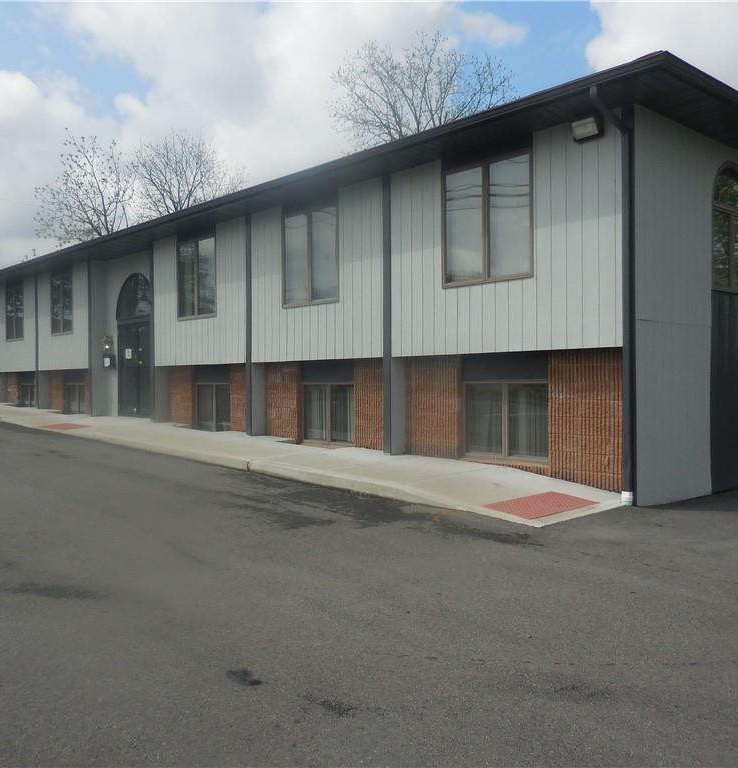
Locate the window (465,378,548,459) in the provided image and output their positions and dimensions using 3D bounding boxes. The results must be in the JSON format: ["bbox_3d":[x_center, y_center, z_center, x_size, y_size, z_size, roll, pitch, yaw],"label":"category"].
[{"bbox_3d":[1.827,0.476,9.693,0.100,1.050,1.380,-1,1,-43],"label":"window"}]

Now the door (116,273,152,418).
[{"bbox_3d":[-5.226,-0.887,16.851,0.150,3.384,2.170,-1,1,-43],"label":"door"}]

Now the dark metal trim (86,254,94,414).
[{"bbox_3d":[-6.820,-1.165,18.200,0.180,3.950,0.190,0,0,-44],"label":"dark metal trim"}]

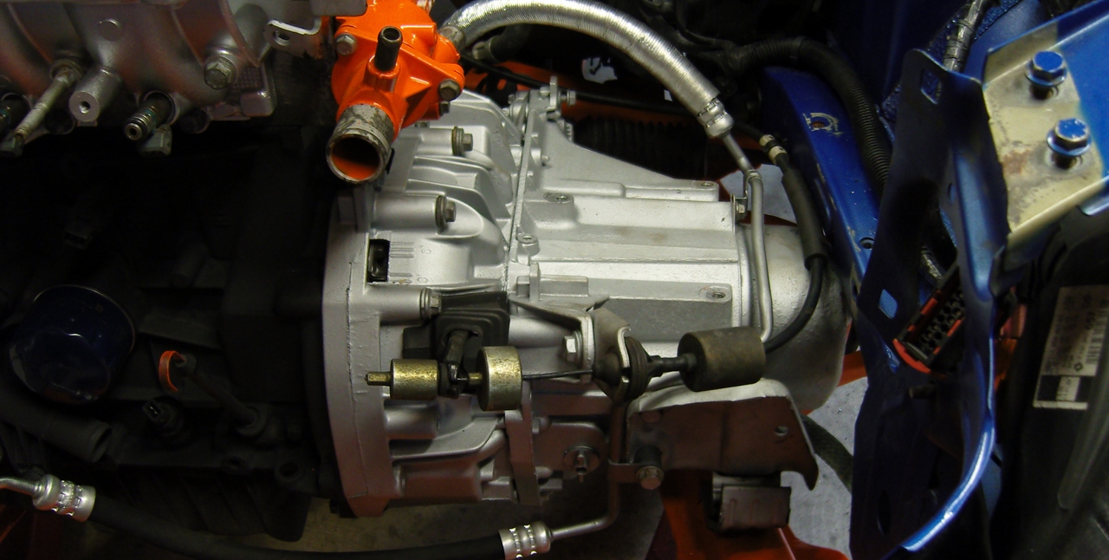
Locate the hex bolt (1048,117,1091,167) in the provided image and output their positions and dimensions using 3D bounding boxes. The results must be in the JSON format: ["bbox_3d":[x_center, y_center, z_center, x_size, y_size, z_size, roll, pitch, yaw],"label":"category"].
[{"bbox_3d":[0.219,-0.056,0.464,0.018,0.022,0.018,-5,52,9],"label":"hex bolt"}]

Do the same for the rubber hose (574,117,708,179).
[{"bbox_3d":[0.083,-0.135,1.120,0.150,0.058,0.058,0,42,4],"label":"rubber hose"}]

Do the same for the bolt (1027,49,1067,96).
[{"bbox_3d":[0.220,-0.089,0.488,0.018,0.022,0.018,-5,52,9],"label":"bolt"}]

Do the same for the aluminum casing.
[{"bbox_3d":[0.046,-0.002,0.947,0.380,0.345,0.410,0,42,4],"label":"aluminum casing"}]

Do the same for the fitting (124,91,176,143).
[{"bbox_3d":[-0.259,-0.103,0.694,0.019,0.019,0.052,4,26,0],"label":"fitting"}]

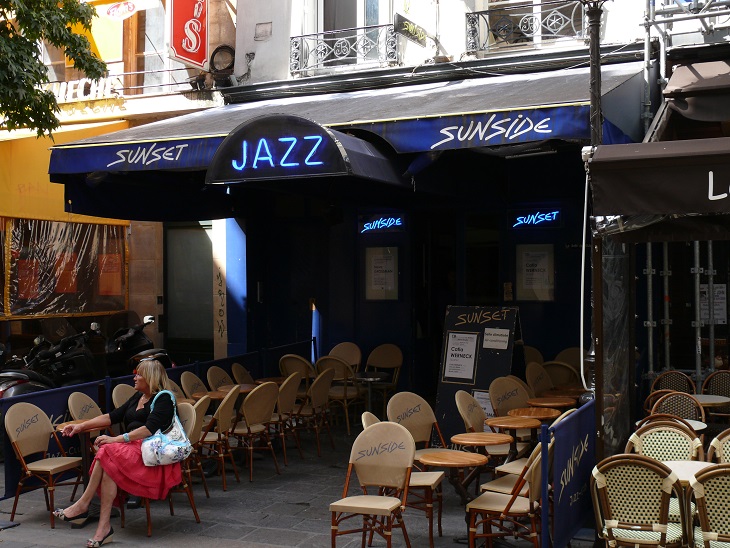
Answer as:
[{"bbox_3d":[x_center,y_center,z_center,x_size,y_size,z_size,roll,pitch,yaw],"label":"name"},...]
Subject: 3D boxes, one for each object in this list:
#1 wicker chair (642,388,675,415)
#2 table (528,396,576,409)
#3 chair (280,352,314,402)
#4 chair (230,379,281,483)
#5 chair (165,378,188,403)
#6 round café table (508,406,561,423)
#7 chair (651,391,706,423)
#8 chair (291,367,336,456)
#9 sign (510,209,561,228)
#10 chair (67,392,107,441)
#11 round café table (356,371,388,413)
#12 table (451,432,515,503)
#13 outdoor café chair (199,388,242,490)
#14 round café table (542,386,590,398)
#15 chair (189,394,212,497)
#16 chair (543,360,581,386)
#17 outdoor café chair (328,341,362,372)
[{"bbox_3d":[2.900,1.500,8.600,0.500,0.880,0.560,0,1,40],"label":"wicker chair"},{"bbox_3d":[1.773,1.572,8.800,0.475,0.735,0.475,0,1,25],"label":"table"},{"bbox_3d":[-0.800,1.472,11.788,0.490,0.910,0.540,0,-1,21],"label":"chair"},{"bbox_3d":[-1.050,1.424,8.620,0.520,0.880,0.450,0,0,41],"label":"chair"},{"bbox_3d":[-1.744,1.443,8.887,0.520,0.891,0.446,-1,0,22],"label":"chair"},{"bbox_3d":[1.498,1.584,8.180,0.475,0.735,0.475,0,1,0],"label":"round café table"},{"bbox_3d":[2.450,1.401,7.285,0.490,0.880,0.550,0,0,21],"label":"chair"},{"bbox_3d":[-0.593,1.463,9.974,0.520,0.900,0.470,0,-1,21],"label":"chair"},{"bbox_3d":[2.350,-0.766,12.807,0.720,0.280,0.080,0,-1,25],"label":"sign"},{"bbox_3d":[-2.233,1.457,7.871,0.520,0.891,0.446,-1,0,21],"label":"chair"},{"bbox_3d":[0.061,1.535,10.850,0.490,0.690,0.490,-1,0,0],"label":"round café table"},{"bbox_3d":[0.827,1.498,6.493,0.441,0.713,0.441,-1,0,0],"label":"table"},{"bbox_3d":[-1.381,1.464,8.409,0.520,0.900,0.470,0,0,14],"label":"outdoor café chair"},{"bbox_3d":[2.012,1.562,9.270,0.475,0.735,0.475,0,1,25],"label":"round café table"},{"bbox_3d":[-1.540,1.429,7.660,0.540,0.880,0.460,0,0,16],"label":"chair"},{"bbox_3d":[2.200,1.421,10.339,0.490,0.910,0.540,0,-1,27],"label":"chair"},{"bbox_3d":[-0.284,1.383,12.197,0.495,0.916,0.544,-1,0,20],"label":"outdoor café chair"}]

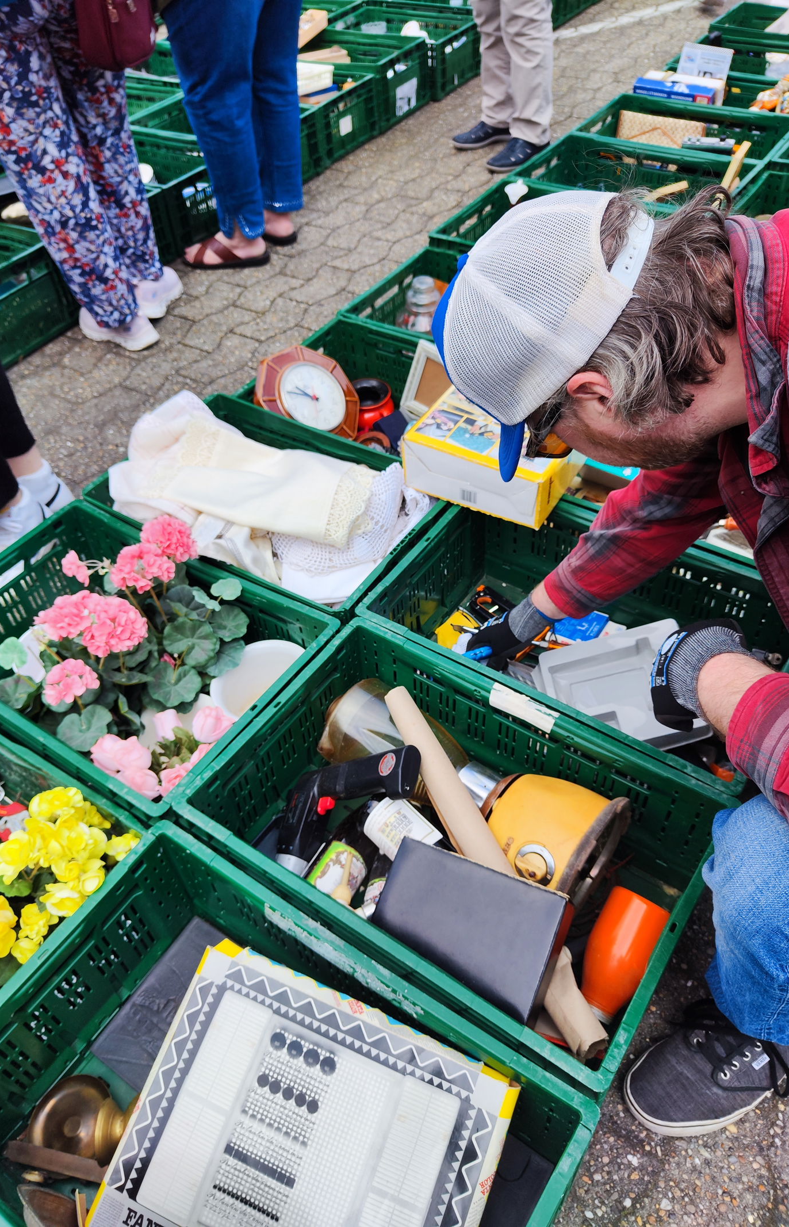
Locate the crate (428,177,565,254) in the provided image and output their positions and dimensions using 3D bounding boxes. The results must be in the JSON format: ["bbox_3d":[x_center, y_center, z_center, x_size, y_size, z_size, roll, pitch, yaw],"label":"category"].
[{"bbox_3d":[0.463,-0.913,2.292,0.600,0.250,0.400,25,53,25],"label":"crate"}]

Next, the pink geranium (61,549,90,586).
[{"bbox_3d":[-0.519,-0.074,1.386,0.045,0.048,0.043,-2,47,2],"label":"pink geranium"}]

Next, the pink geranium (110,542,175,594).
[{"bbox_3d":[-0.404,-0.073,1.367,0.102,0.066,0.088,-2,47,2],"label":"pink geranium"}]

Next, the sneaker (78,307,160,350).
[{"bbox_3d":[-0.810,-0.839,2.422,0.260,0.105,0.100,21,52,22],"label":"sneaker"}]

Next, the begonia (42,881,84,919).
[{"bbox_3d":[-0.413,0.358,1.061,0.055,0.044,0.050,-2,47,2],"label":"begonia"}]

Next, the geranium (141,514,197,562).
[{"bbox_3d":[-0.349,-0.114,1.320,0.090,0.070,0.088,-5,47,0],"label":"geranium"}]

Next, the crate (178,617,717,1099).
[{"bbox_3d":[0.078,0.320,1.162,0.600,0.230,0.400,25,54,25],"label":"crate"}]

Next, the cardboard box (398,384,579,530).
[{"bbox_3d":[0.205,-0.316,1.525,0.259,0.100,0.300,22,52,23],"label":"cardboard box"}]

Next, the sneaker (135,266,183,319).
[{"bbox_3d":[-0.726,-0.942,2.506,0.100,0.115,0.262,26,54,26],"label":"sneaker"}]

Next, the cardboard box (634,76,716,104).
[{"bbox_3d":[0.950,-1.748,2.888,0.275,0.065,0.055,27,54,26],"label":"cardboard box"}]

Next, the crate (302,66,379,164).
[{"bbox_3d":[-0.430,-1.987,3.387,0.600,0.225,0.400,22,52,23],"label":"crate"}]

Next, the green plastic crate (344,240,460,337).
[{"bbox_3d":[0.236,-0.642,2.074,0.600,0.228,0.400,24,53,24],"label":"green plastic crate"}]

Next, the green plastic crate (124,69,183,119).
[{"bbox_3d":[-1.147,-1.971,3.424,0.600,0.228,0.400,22,52,23],"label":"green plastic crate"}]

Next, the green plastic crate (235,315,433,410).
[{"bbox_3d":[0.032,-0.388,1.828,0.600,0.230,0.400,22,52,23],"label":"green plastic crate"}]

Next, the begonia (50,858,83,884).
[{"bbox_3d":[-0.407,0.318,1.055,0.044,0.034,0.042,-5,47,0],"label":"begonia"}]

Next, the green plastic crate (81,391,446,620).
[{"bbox_3d":[-0.212,-0.156,1.628,0.600,0.230,0.400,23,53,24],"label":"green plastic crate"}]

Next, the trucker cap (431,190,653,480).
[{"bbox_3d":[0.105,-0.250,0.761,0.155,0.268,0.178,22,50,-27],"label":"trucker cap"}]

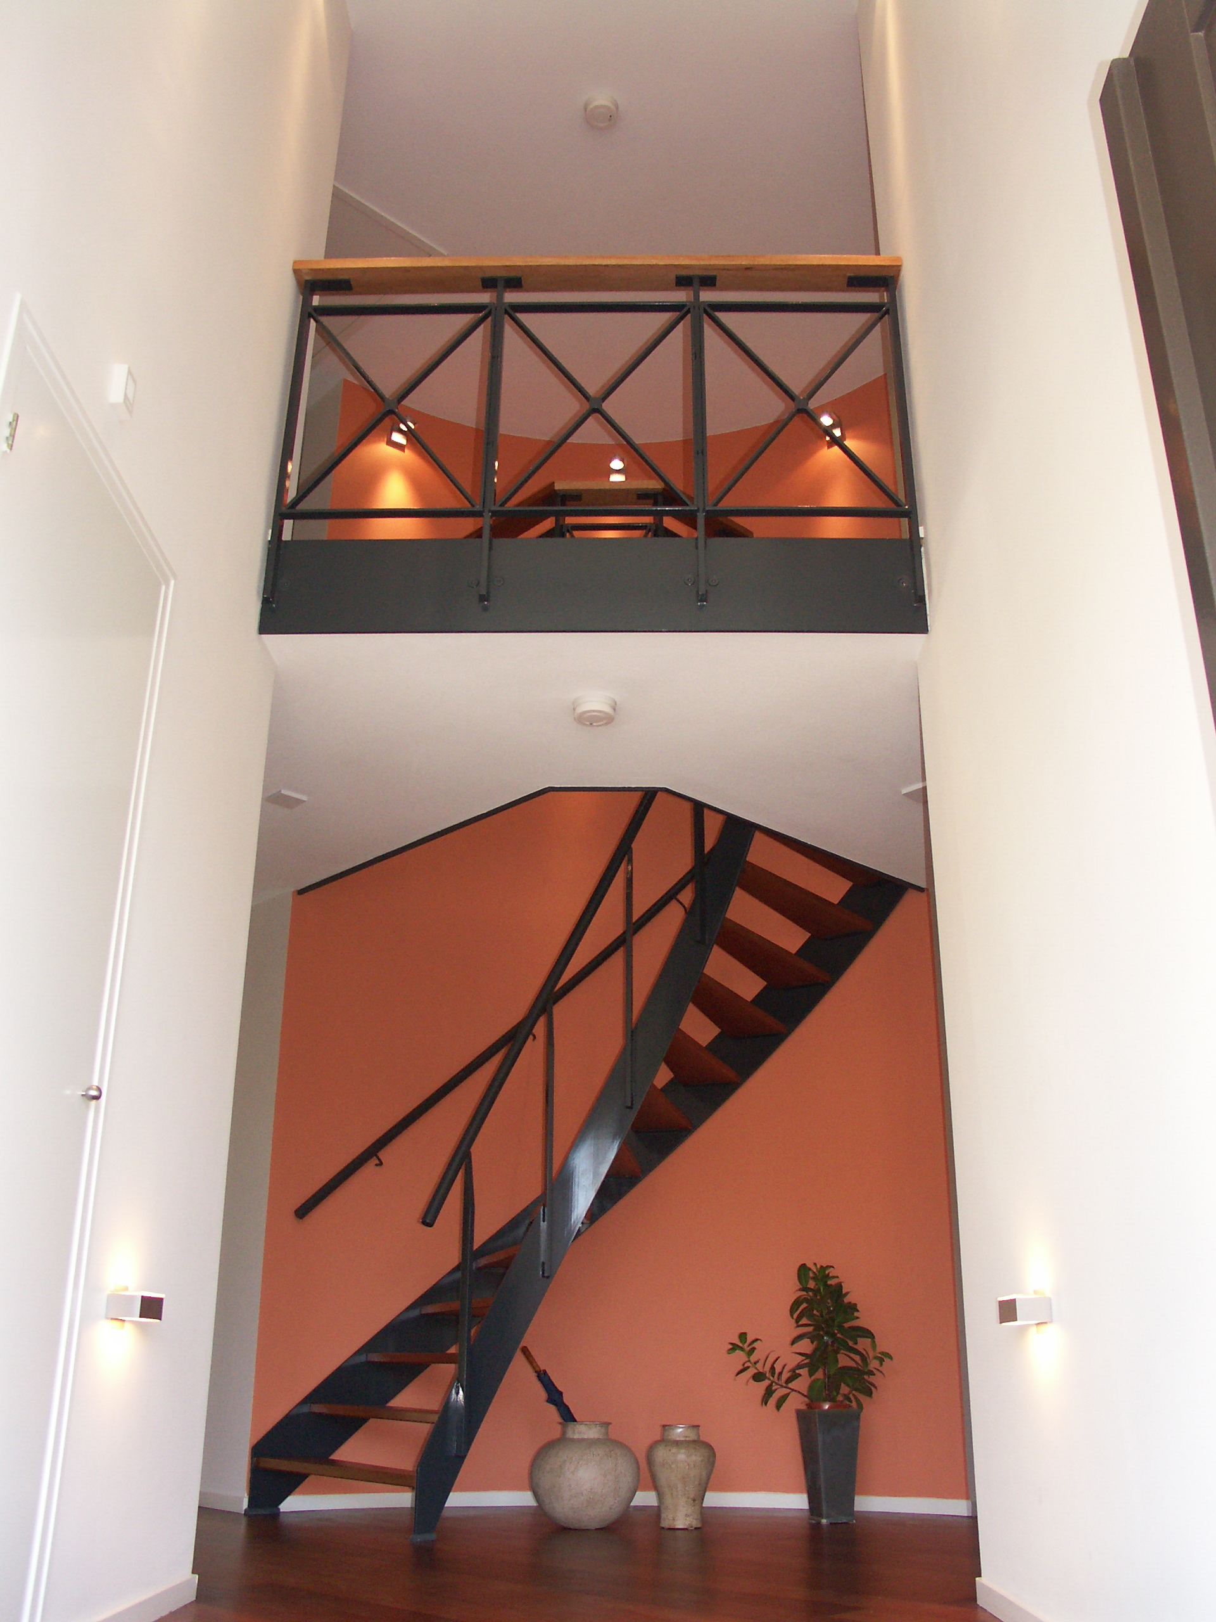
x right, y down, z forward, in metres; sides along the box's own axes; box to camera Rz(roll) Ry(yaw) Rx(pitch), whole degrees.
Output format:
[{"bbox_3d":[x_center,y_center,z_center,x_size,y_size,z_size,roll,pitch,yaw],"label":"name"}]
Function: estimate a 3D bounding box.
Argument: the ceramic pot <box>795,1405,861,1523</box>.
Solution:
[{"bbox_3d":[0.785,2.305,4.640,0.170,0.350,0.170,7,-23,-16],"label":"ceramic pot"}]

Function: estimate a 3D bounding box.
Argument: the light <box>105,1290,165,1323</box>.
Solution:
[{"bbox_3d":[-0.961,1.011,2.671,0.072,0.054,0.144,0,-22,0],"label":"light"}]

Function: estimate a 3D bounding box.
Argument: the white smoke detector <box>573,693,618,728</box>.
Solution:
[{"bbox_3d":[-0.041,-0.326,4.242,0.142,0.054,0.142,0,-22,0],"label":"white smoke detector"}]

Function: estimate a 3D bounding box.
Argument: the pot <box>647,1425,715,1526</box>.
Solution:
[{"bbox_3d":[0.248,2.241,4.430,0.231,0.312,0.231,0,-22,0],"label":"pot"}]

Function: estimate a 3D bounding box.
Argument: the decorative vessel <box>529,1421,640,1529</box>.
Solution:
[{"bbox_3d":[-0.080,2.245,4.446,0.369,0.315,0.369,0,-22,0],"label":"decorative vessel"}]

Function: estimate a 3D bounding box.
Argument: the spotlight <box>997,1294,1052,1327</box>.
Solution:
[{"bbox_3d":[0.876,1.050,2.759,0.072,0.054,0.144,0,-22,0],"label":"spotlight"}]

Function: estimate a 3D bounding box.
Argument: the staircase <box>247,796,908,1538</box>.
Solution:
[{"bbox_3d":[0.010,1.196,4.974,2.575,2.657,0.959,0,-22,0],"label":"staircase"}]

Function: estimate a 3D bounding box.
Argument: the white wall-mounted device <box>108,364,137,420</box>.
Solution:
[{"bbox_3d":[-1.015,-0.875,2.743,0.035,0.095,0.057,0,-22,0],"label":"white wall-mounted device"}]

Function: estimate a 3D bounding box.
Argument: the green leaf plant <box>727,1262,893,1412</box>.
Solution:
[{"bbox_3d":[0.739,1.919,4.796,0.578,0.507,0.433,0,-22,0],"label":"green leaf plant"}]

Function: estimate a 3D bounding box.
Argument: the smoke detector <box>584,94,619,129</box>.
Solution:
[{"bbox_3d":[-0.026,-2.841,5.335,0.142,0.057,0.142,0,-22,0],"label":"smoke detector"}]

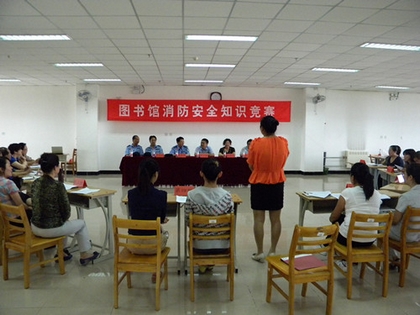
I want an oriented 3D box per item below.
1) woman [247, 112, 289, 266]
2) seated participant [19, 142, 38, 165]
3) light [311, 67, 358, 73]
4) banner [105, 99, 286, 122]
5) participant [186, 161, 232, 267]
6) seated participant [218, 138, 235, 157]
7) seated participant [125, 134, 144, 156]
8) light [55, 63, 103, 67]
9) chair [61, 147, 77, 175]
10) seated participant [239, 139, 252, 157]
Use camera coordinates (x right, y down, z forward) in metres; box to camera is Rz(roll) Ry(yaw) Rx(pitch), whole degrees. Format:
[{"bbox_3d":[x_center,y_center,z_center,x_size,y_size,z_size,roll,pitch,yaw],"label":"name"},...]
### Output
[{"bbox_3d":[0.664,0.350,3.907,0.490,1.650,0.360,0,4,-1],"label":"woman"},{"bbox_3d":[-3.510,0.331,6.713,0.714,1.244,0.510,0,4,-6],"label":"seated participant"},{"bbox_3d":[3.171,-2.187,8.530,1.170,0.070,0.270,0,4,-4],"label":"light"},{"bbox_3d":[-0.311,-1.570,11.546,6.222,0.704,0.031,0,4,-4],"label":"banner"},{"bbox_3d":[-0.009,0.611,3.307,0.459,1.224,0.714,0,4,-2],"label":"participant"},{"bbox_3d":[0.473,0.124,9.493,0.479,1.265,0.714,0,4,-4],"label":"seated participant"},{"bbox_3d":[-2.041,0.086,9.324,0.500,1.346,0.714,0,4,-4],"label":"seated participant"},{"bbox_3d":[-3.090,-2.185,8.043,1.170,0.070,0.270,0,4,-4],"label":"light"},{"bbox_3d":[-4.394,0.165,10.600,0.470,0.810,0.410,0,4,-4],"label":"chair"},{"bbox_3d":[1.159,0.102,9.846,0.500,1.240,0.720,0,4,-4],"label":"seated participant"}]

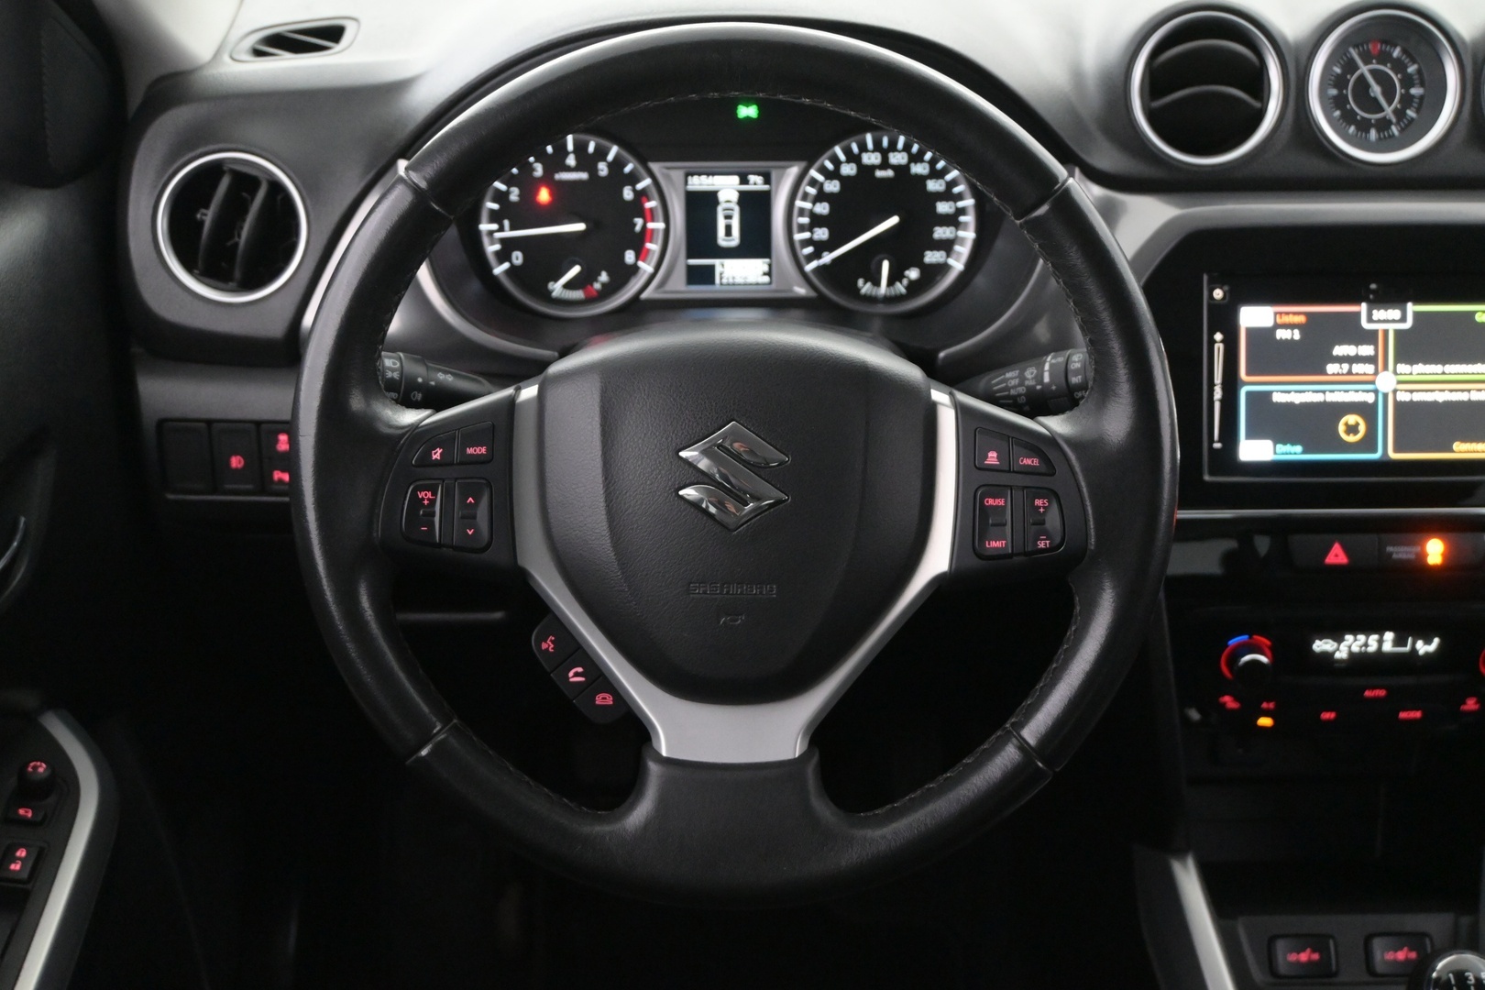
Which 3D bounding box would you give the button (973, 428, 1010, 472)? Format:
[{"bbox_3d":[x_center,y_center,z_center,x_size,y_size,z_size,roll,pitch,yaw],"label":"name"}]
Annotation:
[{"bbox_3d":[0.106,-0.019,0.741,0.015,0.018,0.008,0,-6,0],"label":"button"}]

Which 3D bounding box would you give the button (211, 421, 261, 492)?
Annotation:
[{"bbox_3d":[-0.259,-0.020,0.889,0.025,0.036,0.010,0,14,0],"label":"button"}]

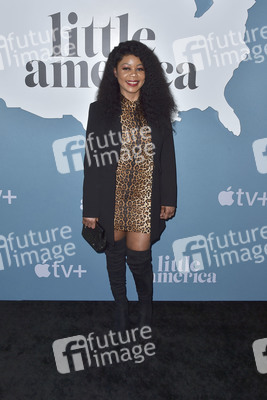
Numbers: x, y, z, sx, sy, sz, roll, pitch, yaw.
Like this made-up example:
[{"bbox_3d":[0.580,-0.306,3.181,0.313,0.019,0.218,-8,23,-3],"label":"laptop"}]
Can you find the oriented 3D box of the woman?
[{"bbox_3d":[-0.026,-0.058,2.250,0.550,1.660,0.380,-2,13,-10],"label":"woman"}]

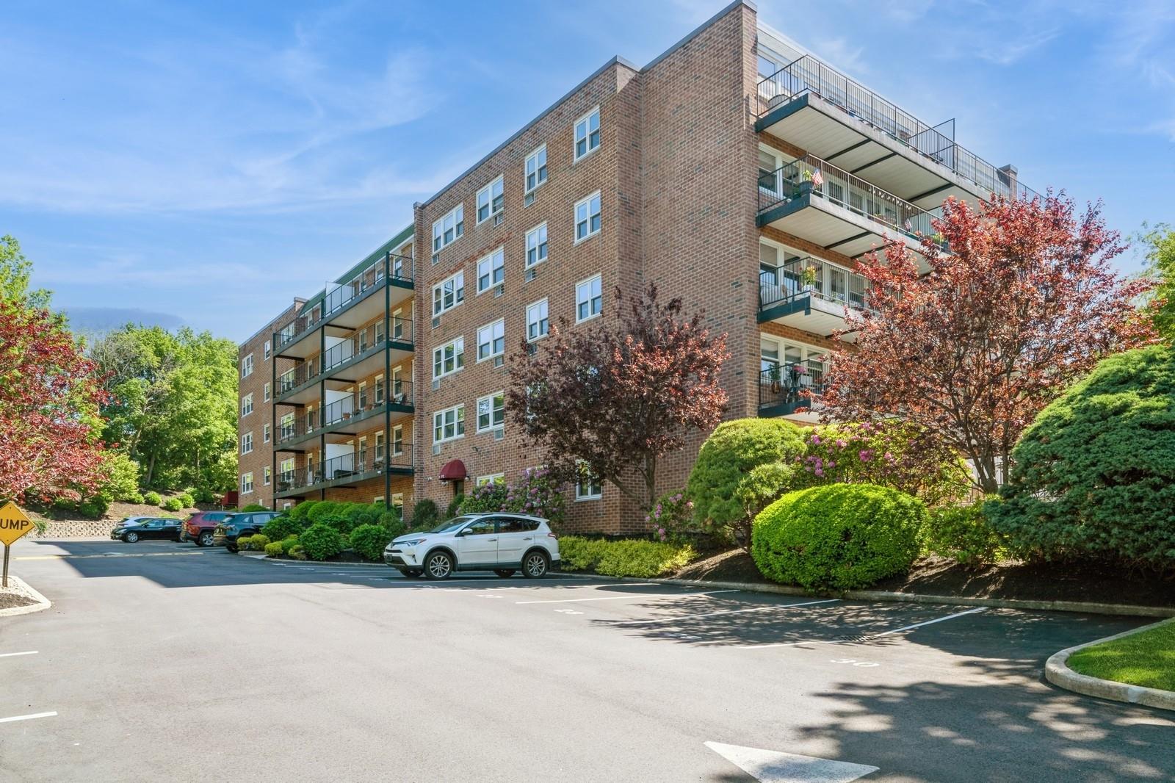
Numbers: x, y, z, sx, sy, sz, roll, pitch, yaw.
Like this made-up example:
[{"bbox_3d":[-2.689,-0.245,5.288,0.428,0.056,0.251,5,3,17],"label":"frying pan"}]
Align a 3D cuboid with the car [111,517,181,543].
[{"bbox_3d":[-26.400,8.526,48.000,4.800,1.460,1.820,7,-12,-35],"label":"car"}]

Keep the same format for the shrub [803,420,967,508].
[{"bbox_3d":[7.161,2.026,19.000,4.200,2.600,2.700,-2,-7,21],"label":"shrub"}]

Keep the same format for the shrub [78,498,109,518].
[{"bbox_3d":[-33.743,7.992,53.500,2.100,1.400,1.900,4,-7,-32],"label":"shrub"}]

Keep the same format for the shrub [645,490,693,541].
[{"bbox_3d":[2.435,3.630,22.700,1.550,1.550,1.400,-1,-6,6],"label":"shrub"}]

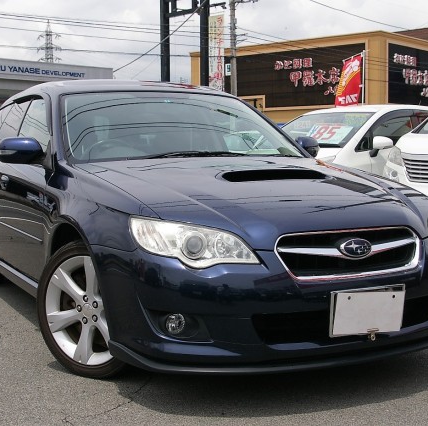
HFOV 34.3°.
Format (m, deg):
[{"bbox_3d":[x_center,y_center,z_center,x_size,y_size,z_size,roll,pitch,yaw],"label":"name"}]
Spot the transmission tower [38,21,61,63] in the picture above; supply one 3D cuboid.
[{"bbox_3d":[-44.094,-32.676,186.510,6.000,37.562,6.000,-2,5,-17],"label":"transmission tower"}]

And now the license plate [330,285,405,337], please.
[{"bbox_3d":[0.569,0.358,2.551,0.335,0.172,0.020,-3,5,-28],"label":"license plate"}]

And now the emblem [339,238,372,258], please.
[{"bbox_3d":[0.531,0.134,2.595,0.150,0.080,0.020,-3,5,-28],"label":"emblem"}]

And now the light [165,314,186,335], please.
[{"bbox_3d":[-0.138,0.401,2.490,0.070,0.072,0.050,-3,5,-28],"label":"light"}]

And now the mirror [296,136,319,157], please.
[{"bbox_3d":[0.568,-0.411,4.350,0.220,0.140,0.130,-3,5,-28],"label":"mirror"}]

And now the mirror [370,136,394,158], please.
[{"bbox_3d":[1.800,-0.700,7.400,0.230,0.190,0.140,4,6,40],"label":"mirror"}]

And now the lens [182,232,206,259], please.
[{"bbox_3d":[-0.070,0.117,2.500,0.085,0.090,0.055,-3,5,-28],"label":"lens"}]

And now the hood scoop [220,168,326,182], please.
[{"bbox_3d":[0.277,-0.170,3.125,0.480,0.070,0.200,-3,5,-28],"label":"hood scoop"}]

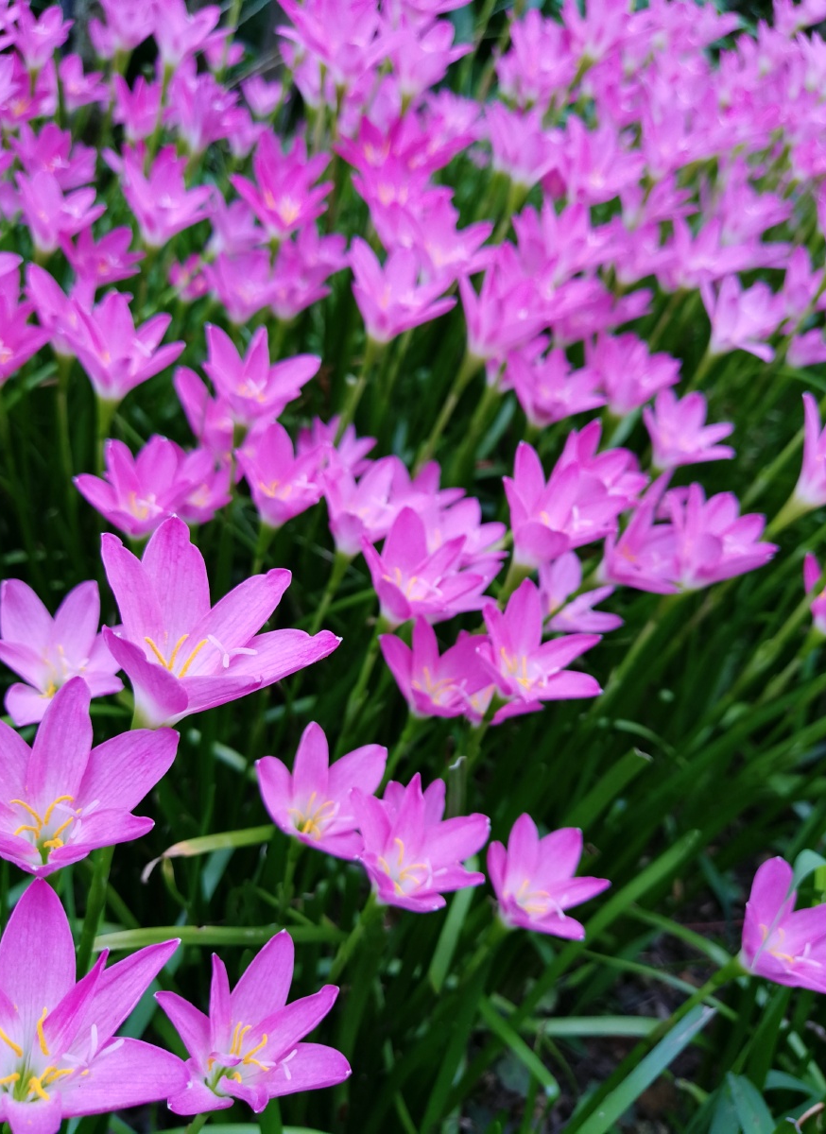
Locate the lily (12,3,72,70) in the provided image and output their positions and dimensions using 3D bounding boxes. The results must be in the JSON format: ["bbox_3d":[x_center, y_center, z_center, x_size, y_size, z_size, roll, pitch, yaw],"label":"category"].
[{"bbox_3d":[-0.360,-0.520,0.871,0.057,0.050,0.057,-14,43,-26],"label":"lily"}]

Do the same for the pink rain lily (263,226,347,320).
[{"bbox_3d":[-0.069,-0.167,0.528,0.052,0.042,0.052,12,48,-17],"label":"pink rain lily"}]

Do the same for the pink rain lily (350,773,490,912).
[{"bbox_3d":[-0.005,0.135,0.396,0.066,0.048,0.066,5,39,-27],"label":"pink rain lily"}]

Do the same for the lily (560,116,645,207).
[{"bbox_3d":[0.126,-0.282,0.625,0.062,0.050,0.062,-4,43,-27],"label":"lily"}]

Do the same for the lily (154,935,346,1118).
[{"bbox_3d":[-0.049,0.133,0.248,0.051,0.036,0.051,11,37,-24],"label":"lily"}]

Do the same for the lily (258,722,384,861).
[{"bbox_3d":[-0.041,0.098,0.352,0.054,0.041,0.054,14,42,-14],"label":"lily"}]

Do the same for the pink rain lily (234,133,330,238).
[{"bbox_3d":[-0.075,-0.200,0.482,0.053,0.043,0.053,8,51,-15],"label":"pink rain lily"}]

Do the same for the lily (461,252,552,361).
[{"bbox_3d":[0.046,-0.148,0.520,0.060,0.052,0.060,-4,43,-27],"label":"lily"}]

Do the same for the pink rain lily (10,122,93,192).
[{"bbox_3d":[-0.296,-0.334,0.735,0.064,0.047,0.064,-8,43,-27],"label":"pink rain lily"}]

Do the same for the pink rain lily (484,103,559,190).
[{"bbox_3d":[0.072,-0.306,0.653,0.058,0.050,0.058,-4,43,-27],"label":"pink rain lily"}]

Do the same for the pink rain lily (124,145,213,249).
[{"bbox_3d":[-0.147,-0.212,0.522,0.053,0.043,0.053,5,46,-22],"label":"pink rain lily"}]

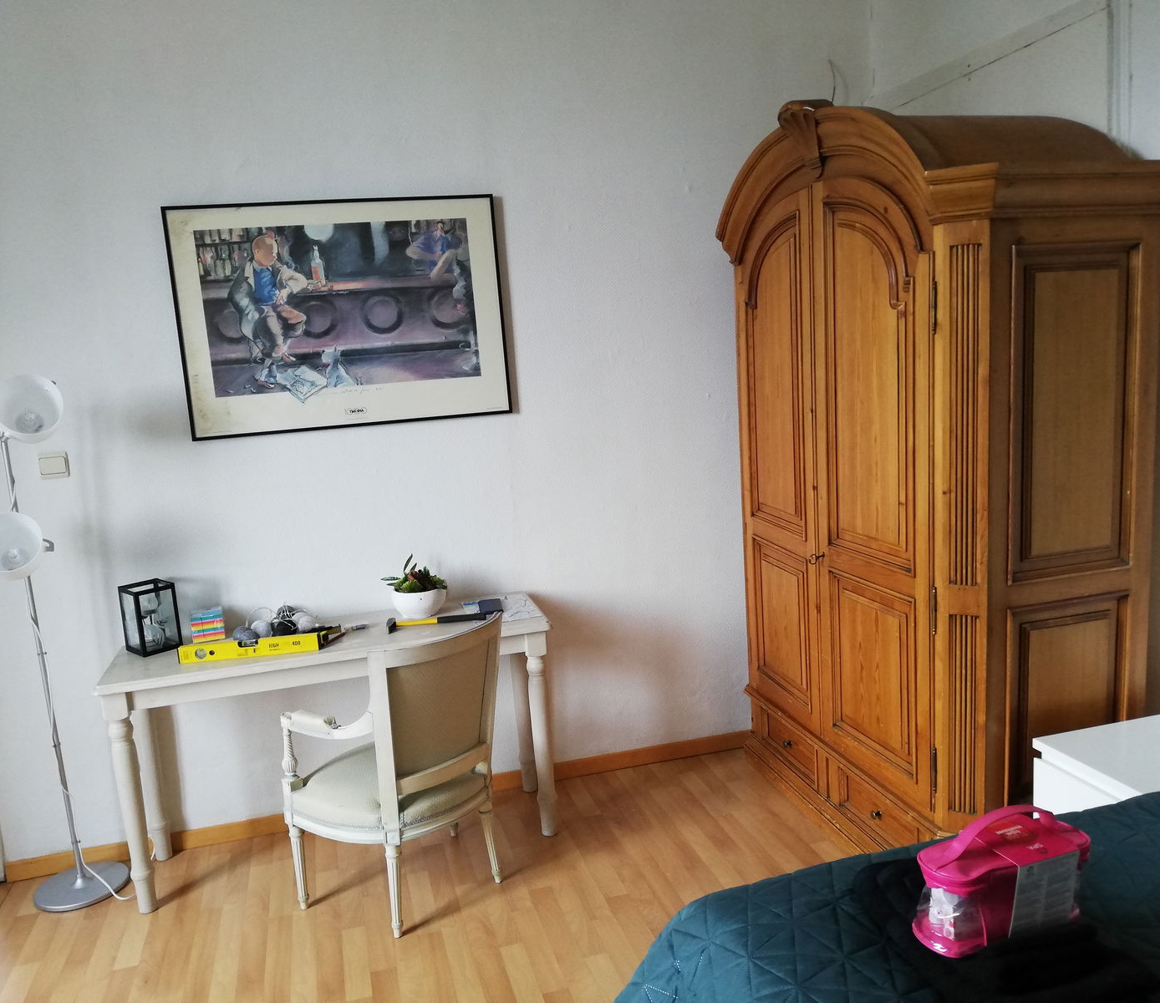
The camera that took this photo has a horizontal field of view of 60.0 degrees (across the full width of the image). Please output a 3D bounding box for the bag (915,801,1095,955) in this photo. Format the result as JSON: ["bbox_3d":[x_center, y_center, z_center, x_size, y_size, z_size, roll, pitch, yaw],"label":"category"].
[{"bbox_3d":[0.652,0.571,1.543,0.270,0.190,0.115,-7,10,-17],"label":"bag"}]

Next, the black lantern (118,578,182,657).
[{"bbox_3d":[-1.317,0.355,3.084,0.125,0.200,0.125,5,13,42],"label":"black lantern"}]

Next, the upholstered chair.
[{"bbox_3d":[-0.485,0.736,2.873,0.530,0.830,0.580,6,14,44],"label":"upholstered chair"}]

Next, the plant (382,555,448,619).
[{"bbox_3d":[-0.538,0.273,3.278,0.210,0.200,0.185,-6,10,-14],"label":"plant"}]

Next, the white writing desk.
[{"bbox_3d":[-0.741,0.762,3.183,1.295,0.705,0.405,-6,10,-14],"label":"white writing desk"}]

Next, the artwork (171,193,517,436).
[{"bbox_3d":[-0.738,-0.588,3.178,1.007,0.705,0.020,-7,9,-14],"label":"artwork"}]

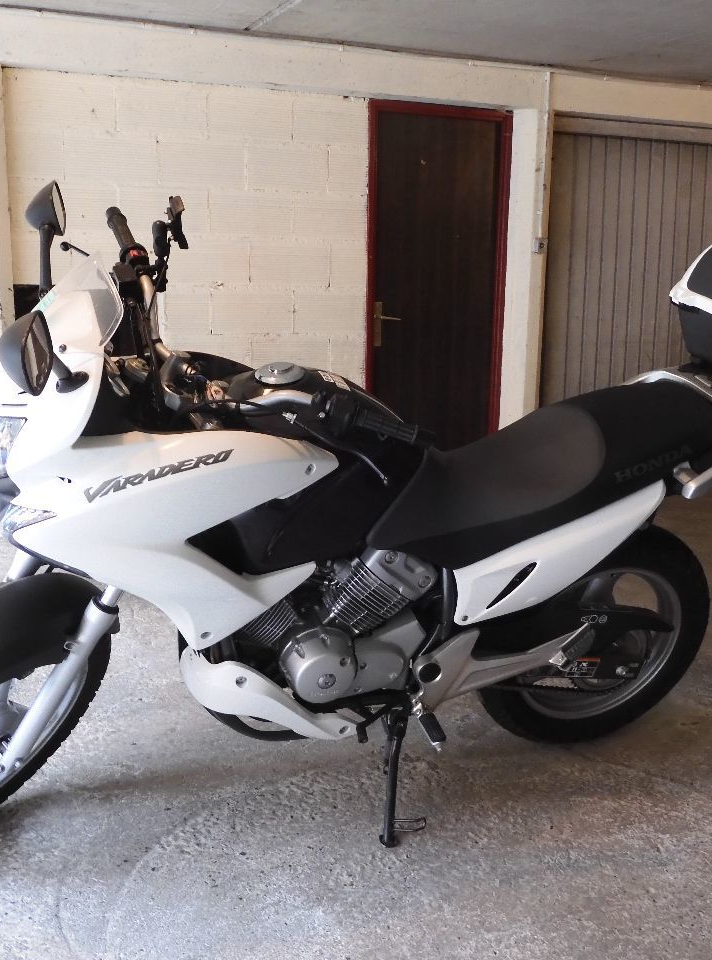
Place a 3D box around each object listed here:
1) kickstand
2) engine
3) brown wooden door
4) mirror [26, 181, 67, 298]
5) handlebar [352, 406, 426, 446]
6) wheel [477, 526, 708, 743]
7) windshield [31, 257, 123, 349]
[{"bbox_3d":[0.113,0.644,2.266,0.100,0.300,0.060,14,-20,-16],"label":"kickstand"},{"bbox_3d":[-0.076,0.261,2.242,0.450,0.340,0.320,-3,29,-21],"label":"engine"},{"bbox_3d":[0.413,-0.891,5.435,0.811,2.025,0.100,-4,12,-23],"label":"brown wooden door"},{"bbox_3d":[-0.599,-0.467,1.997,0.090,0.220,0.190,-1,11,-9],"label":"mirror"},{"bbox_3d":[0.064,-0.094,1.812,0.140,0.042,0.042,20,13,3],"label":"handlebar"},{"bbox_3d":[0.595,0.395,2.596,0.635,0.635,0.130,-3,29,-21],"label":"wheel"},{"bbox_3d":[-0.491,-0.297,1.753,0.160,0.155,0.300,-3,29,-21],"label":"windshield"}]

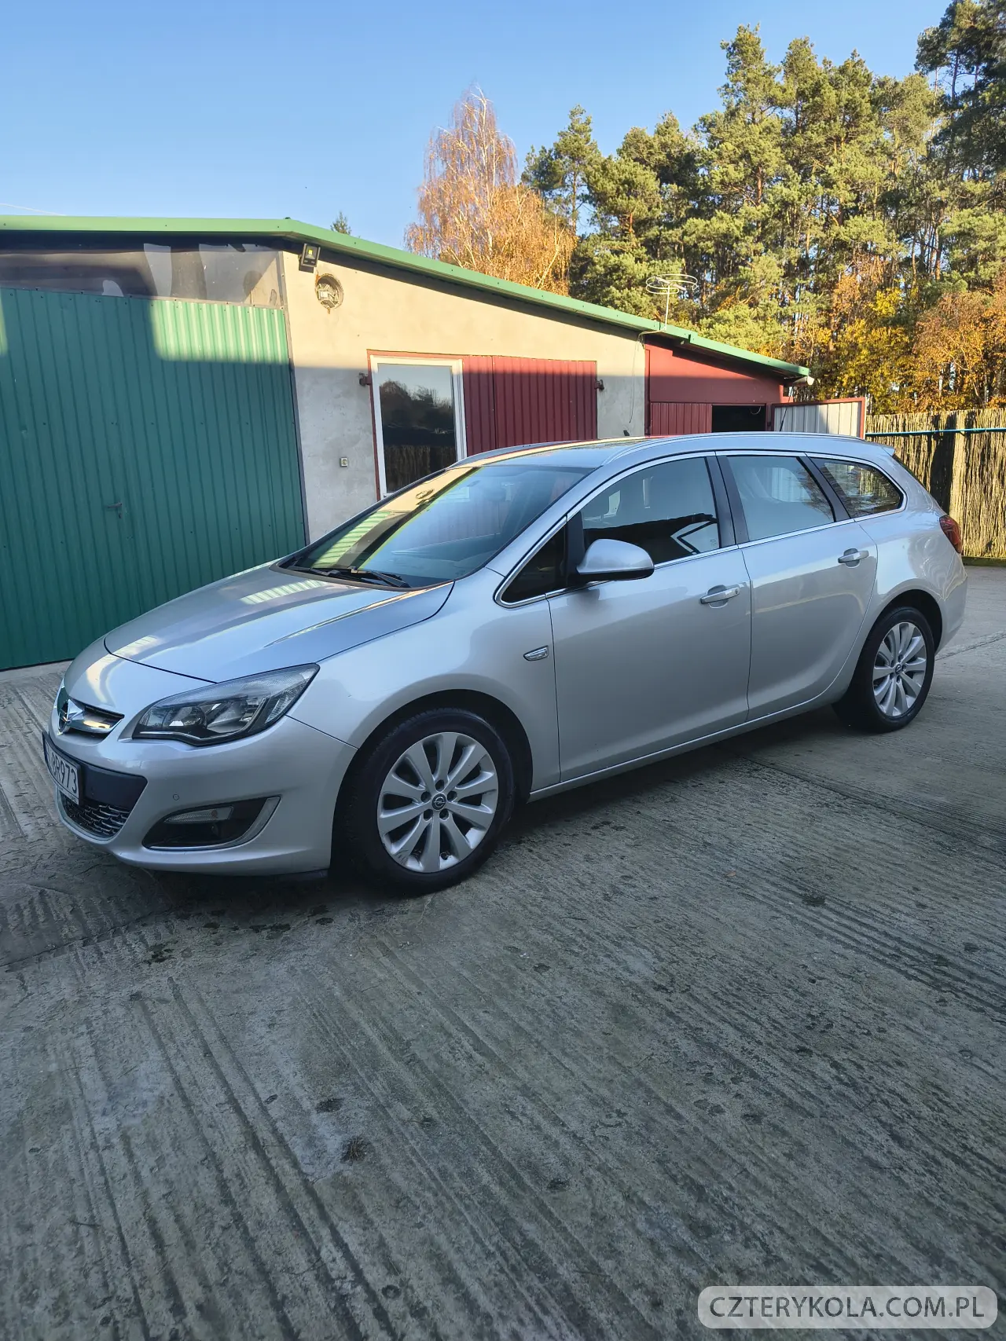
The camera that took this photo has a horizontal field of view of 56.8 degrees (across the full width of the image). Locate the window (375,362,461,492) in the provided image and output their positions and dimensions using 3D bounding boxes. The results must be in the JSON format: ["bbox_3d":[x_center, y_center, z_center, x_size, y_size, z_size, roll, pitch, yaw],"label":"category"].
[{"bbox_3d":[-0.831,-2.365,9.127,0.920,1.220,0.060,-13,17,-38],"label":"window"}]

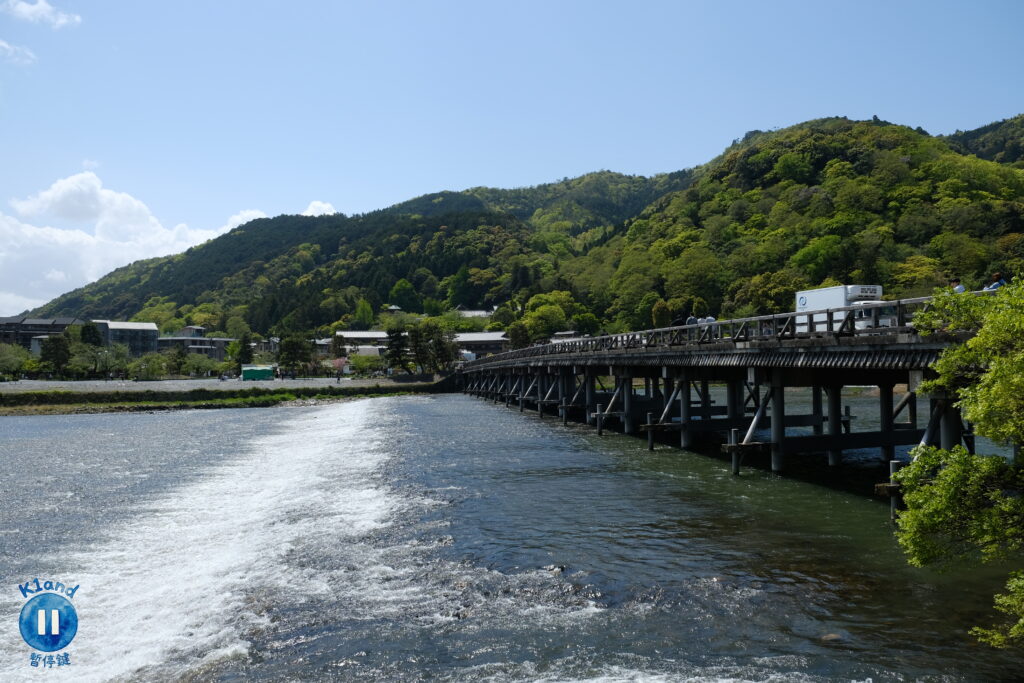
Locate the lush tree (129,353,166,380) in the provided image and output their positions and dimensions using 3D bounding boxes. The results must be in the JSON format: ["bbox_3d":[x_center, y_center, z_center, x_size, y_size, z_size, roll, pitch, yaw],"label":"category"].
[{"bbox_3d":[-72.131,4.947,152.000,7.200,5.540,7.000,1,-2,-24],"label":"lush tree"}]

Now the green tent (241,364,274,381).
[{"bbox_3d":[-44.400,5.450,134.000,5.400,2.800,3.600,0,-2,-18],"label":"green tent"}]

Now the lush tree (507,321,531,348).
[{"bbox_3d":[1.865,1.548,220.108,6.870,15.160,6.870,0,-2,0],"label":"lush tree"}]

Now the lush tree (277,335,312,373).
[{"bbox_3d":[-46.775,3.430,164.992,7.730,9.880,7.730,0,-2,0],"label":"lush tree"}]

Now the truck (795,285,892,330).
[{"bbox_3d":[16.681,-1.148,38.145,2.050,2.950,6.100,0,-2,-9],"label":"truck"}]

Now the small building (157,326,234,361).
[{"bbox_3d":[-101.366,3.043,246.000,23.000,16.330,14.000,1,-2,-20],"label":"small building"}]

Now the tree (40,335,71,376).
[{"bbox_3d":[-93.309,3.117,157.000,6.000,9.100,5.800,1,-3,-30],"label":"tree"}]

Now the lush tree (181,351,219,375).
[{"bbox_3d":[-63.671,4.957,157.000,7.000,5.420,6.800,1,-2,-20],"label":"lush tree"}]

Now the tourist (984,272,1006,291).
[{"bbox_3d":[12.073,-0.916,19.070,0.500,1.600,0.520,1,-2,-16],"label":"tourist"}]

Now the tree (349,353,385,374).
[{"bbox_3d":[-31.831,5.444,167.916,7.870,6.080,7.870,0,-2,0],"label":"tree"}]

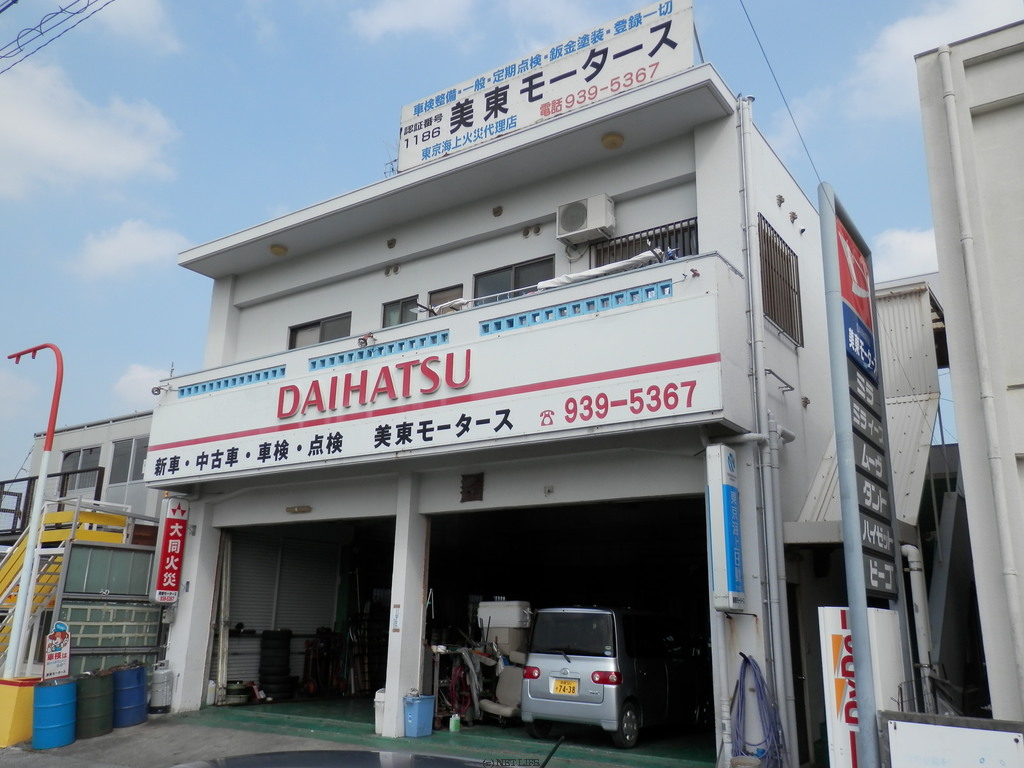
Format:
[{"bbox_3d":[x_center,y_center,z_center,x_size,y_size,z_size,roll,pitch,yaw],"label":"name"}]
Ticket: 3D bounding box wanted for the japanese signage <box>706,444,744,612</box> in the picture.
[{"bbox_3d":[2.337,1.575,8.746,0.175,1.750,0.470,-9,-19,32],"label":"japanese signage"}]

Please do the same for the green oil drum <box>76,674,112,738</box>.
[{"bbox_3d":[-6.675,5.161,12.798,0.575,0.880,0.575,-14,-15,30],"label":"green oil drum"}]

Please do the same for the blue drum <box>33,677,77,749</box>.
[{"bbox_3d":[-7.010,5.062,12.246,0.575,0.880,0.575,-14,-15,30],"label":"blue drum"}]

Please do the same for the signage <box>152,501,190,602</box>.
[{"bbox_3d":[-6.019,2.921,14.053,0.180,1.800,0.440,-9,-18,33],"label":"signage"}]

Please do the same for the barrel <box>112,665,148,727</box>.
[{"bbox_3d":[-6.478,5.328,13.586,0.575,0.880,0.575,-14,-15,30],"label":"barrel"}]

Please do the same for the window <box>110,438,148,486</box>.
[{"bbox_3d":[-8.497,1.712,17.824,1.530,0.960,0.100,-9,-18,33],"label":"window"}]

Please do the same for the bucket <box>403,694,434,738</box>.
[{"bbox_3d":[-1.307,4.672,11.267,0.270,0.510,0.360,-9,-18,33],"label":"bucket"}]

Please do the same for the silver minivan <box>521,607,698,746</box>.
[{"bbox_3d":[1.690,4.190,11.730,1.475,1.735,3.395,-10,-20,34],"label":"silver minivan"}]

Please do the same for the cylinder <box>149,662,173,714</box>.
[{"bbox_3d":[-6.089,5.311,13.851,0.335,0.845,0.335,-12,-18,31],"label":"cylinder"}]

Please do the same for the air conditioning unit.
[{"bbox_3d":[1.079,-2.380,11.612,0.780,0.520,0.290,-9,-18,33],"label":"air conditioning unit"}]

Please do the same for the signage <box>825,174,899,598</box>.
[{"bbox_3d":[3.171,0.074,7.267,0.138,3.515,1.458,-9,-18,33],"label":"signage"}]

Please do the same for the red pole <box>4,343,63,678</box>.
[{"bbox_3d":[-7.989,1.946,12.871,1.550,5.157,0.110,-9,-18,33],"label":"red pole"}]

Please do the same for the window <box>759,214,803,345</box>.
[{"bbox_3d":[3.800,-1.420,11.230,0.120,1.500,1.650,-9,-18,33],"label":"window"}]

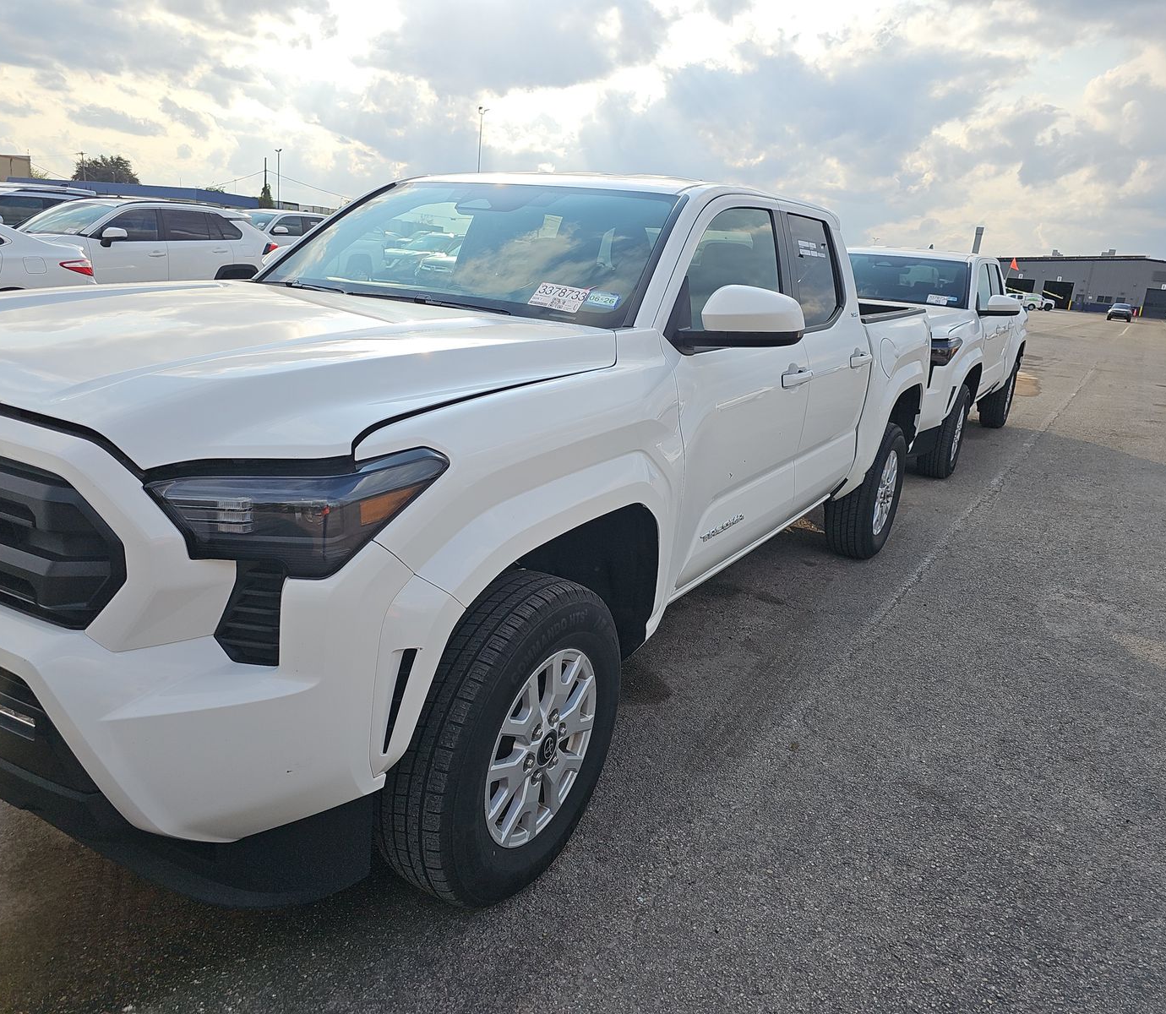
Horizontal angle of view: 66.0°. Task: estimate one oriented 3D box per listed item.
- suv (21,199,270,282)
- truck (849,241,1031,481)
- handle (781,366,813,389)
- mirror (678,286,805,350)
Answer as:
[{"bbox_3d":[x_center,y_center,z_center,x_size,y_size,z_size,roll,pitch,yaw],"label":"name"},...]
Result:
[{"bbox_3d":[-6.666,-3.590,12.830,1.920,1.690,4.600,14,18,28],"label":"suv"},{"bbox_3d":[3.183,-1.671,8.970,2.060,1.880,5.400,14,18,29],"label":"truck"},{"bbox_3d":[0.722,-0.435,3.010,0.055,0.050,0.245,14,18,29],"label":"handle"},{"bbox_3d":[0.455,-0.536,2.535,0.270,0.180,0.180,14,18,29],"label":"mirror"}]

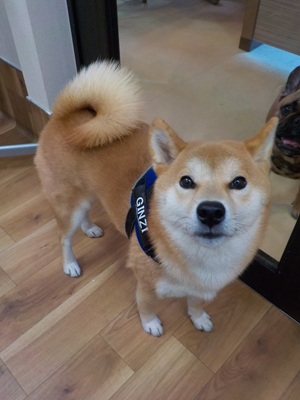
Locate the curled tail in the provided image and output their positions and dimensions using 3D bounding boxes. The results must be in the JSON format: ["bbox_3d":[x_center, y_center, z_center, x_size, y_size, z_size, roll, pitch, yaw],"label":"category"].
[{"bbox_3d":[-0.097,-0.177,0.642,0.152,0.137,0.113,35,54,30],"label":"curled tail"}]

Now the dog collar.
[{"bbox_3d":[0.021,0.035,0.586,0.147,0.176,0.137,-28,51,-26],"label":"dog collar"}]

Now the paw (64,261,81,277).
[{"bbox_3d":[-0.199,0.176,0.892,0.041,0.035,0.050,-19,48,-19],"label":"paw"}]

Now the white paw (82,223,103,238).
[{"bbox_3d":[-0.163,0.086,0.984,0.043,0.035,0.053,-33,53,-29],"label":"white paw"}]

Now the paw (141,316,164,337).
[{"bbox_3d":[0.005,0.284,0.781,0.045,0.036,0.051,-16,46,-16],"label":"paw"}]

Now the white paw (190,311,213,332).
[{"bbox_3d":[0.117,0.276,0.789,0.042,0.035,0.053,-22,48,-21],"label":"white paw"}]

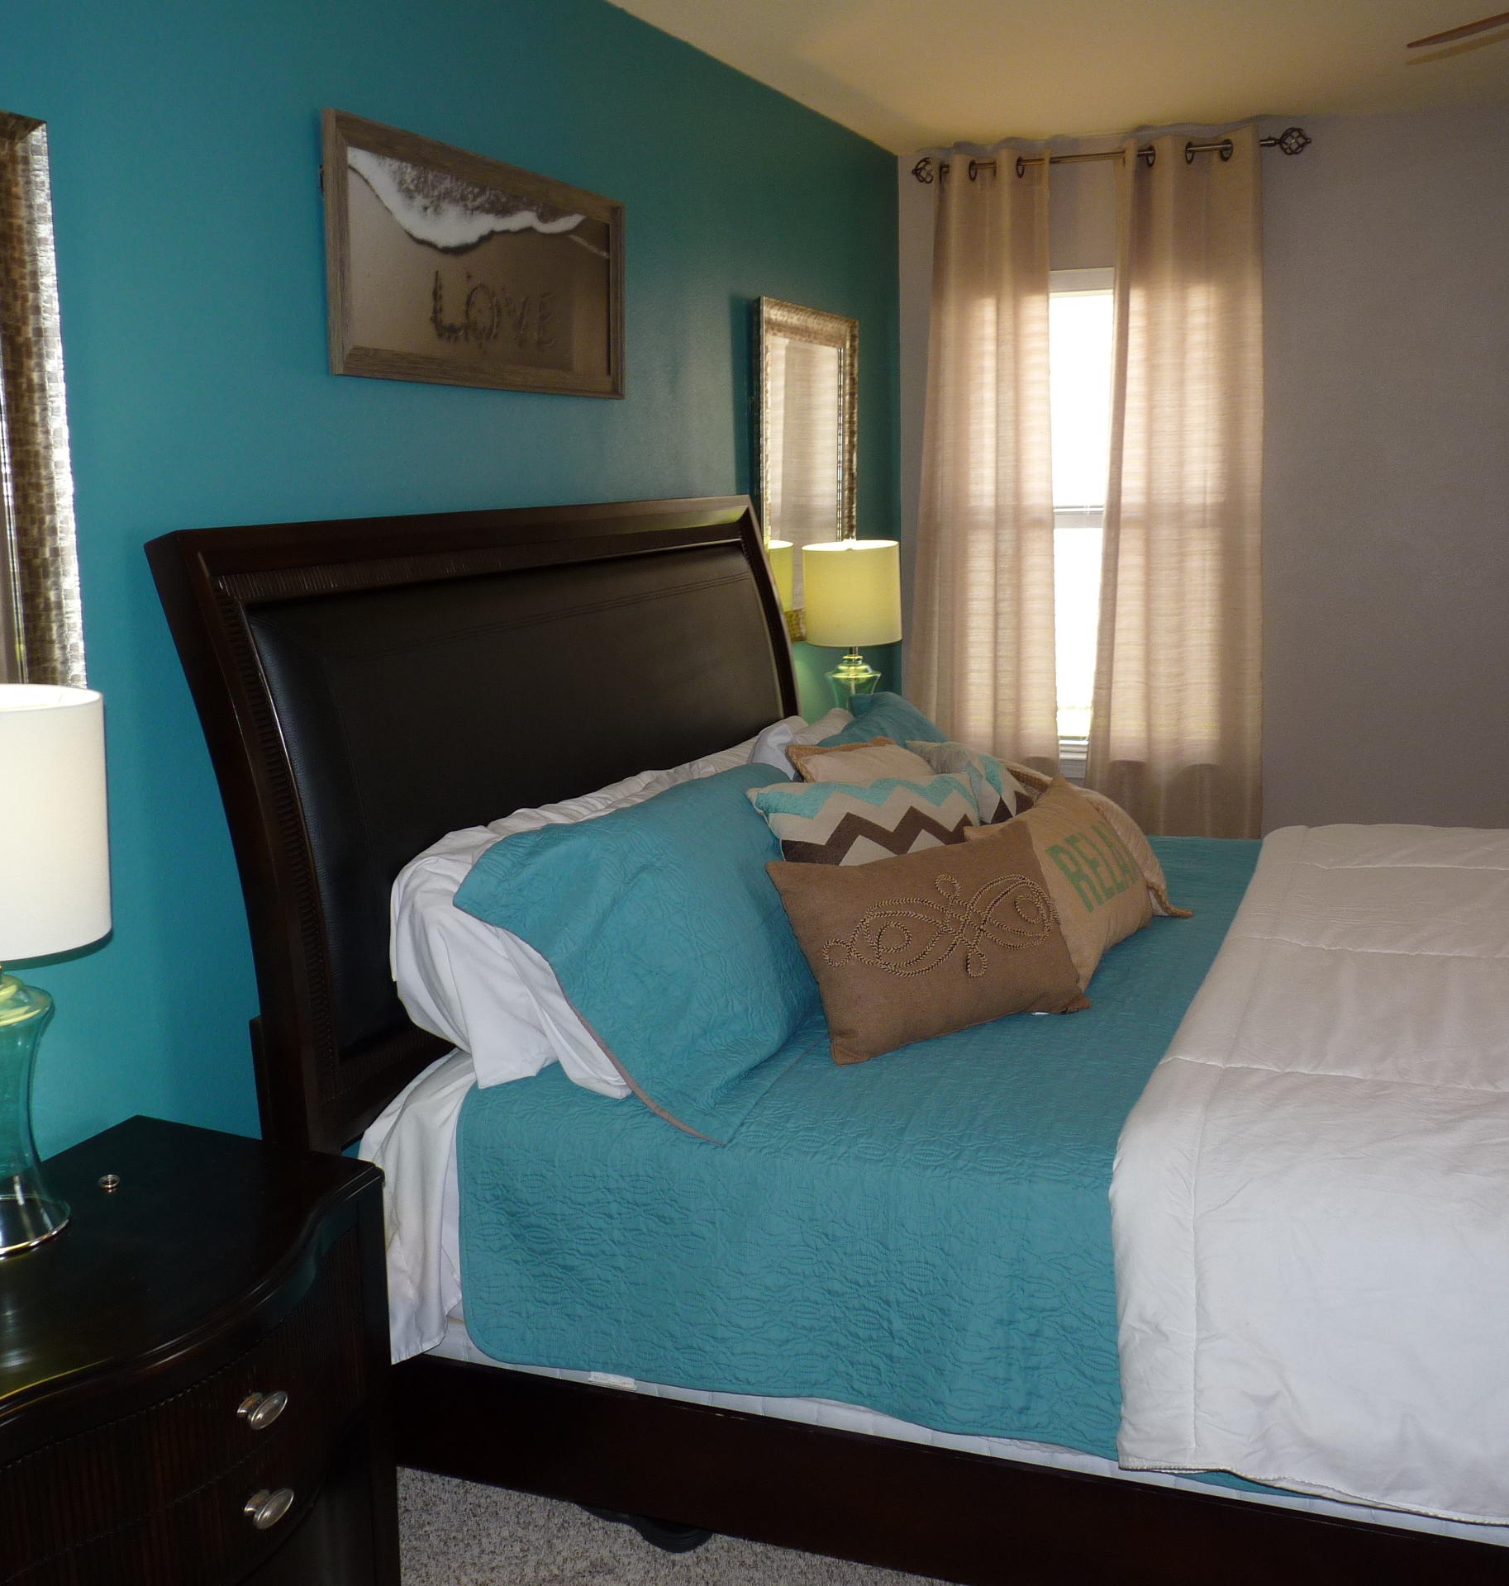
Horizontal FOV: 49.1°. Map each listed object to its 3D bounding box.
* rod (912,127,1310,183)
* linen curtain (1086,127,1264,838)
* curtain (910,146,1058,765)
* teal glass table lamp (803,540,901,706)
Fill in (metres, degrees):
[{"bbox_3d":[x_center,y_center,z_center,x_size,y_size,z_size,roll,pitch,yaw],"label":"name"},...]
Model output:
[{"bbox_3d":[1.054,-1.921,4.991,1.193,0.075,0.090,3,12,20],"label":"rod"},{"bbox_3d":[1.308,-0.780,5.127,0.570,2.385,0.120,3,12,20],"label":"linen curtain"},{"bbox_3d":[0.749,-0.808,5.334,0.535,2.385,0.120,3,12,20],"label":"curtain"},{"bbox_3d":[0.269,-0.376,4.450,0.250,0.604,0.250,3,12,20],"label":"teal glass table lamp"}]

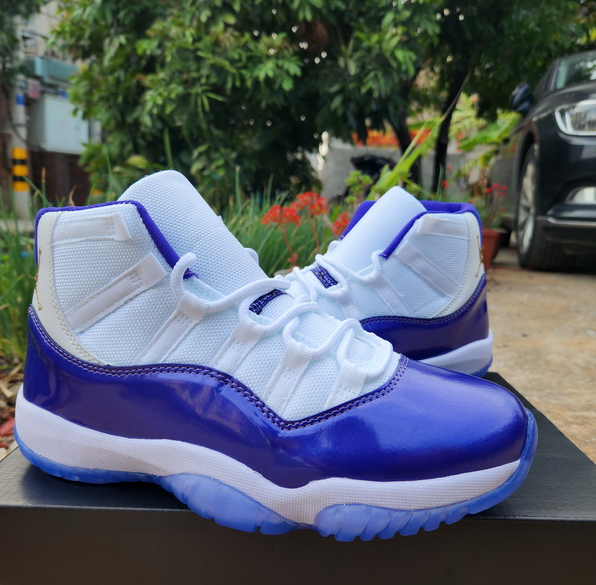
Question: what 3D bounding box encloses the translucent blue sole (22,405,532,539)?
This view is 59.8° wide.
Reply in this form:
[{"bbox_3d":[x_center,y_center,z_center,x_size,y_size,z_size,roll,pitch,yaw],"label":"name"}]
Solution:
[{"bbox_3d":[-0.025,0.080,0.292,0.297,0.052,0.104,3,10,14],"label":"translucent blue sole"}]

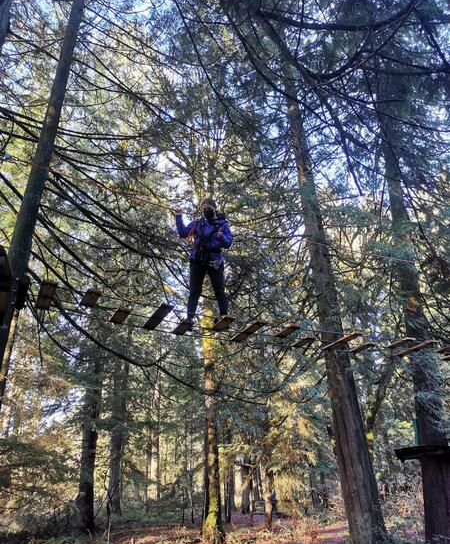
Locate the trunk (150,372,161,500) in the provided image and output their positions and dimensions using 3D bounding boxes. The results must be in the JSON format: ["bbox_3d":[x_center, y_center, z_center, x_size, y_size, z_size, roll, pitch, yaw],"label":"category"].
[{"bbox_3d":[-5.044,11.664,33.905,0.680,8.790,0.680,2,-25,-8],"label":"trunk"}]

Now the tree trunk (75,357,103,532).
[{"bbox_3d":[-5.236,6.475,18.292,0.720,6.450,0.720,2,-25,-15],"label":"tree trunk"}]

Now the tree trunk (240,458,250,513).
[{"bbox_3d":[1.346,13.649,30.016,0.620,3.380,0.620,-1,-25,2],"label":"tree trunk"}]

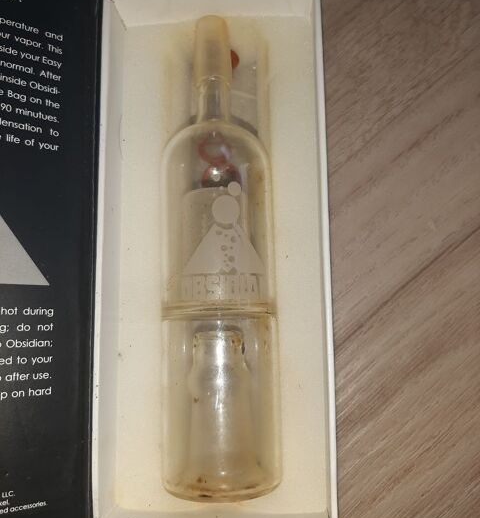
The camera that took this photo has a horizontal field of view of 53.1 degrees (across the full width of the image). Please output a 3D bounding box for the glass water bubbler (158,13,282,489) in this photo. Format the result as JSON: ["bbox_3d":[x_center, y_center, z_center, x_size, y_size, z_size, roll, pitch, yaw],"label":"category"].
[{"bbox_3d":[-0.009,-0.008,0.188,0.044,0.044,0.180,-1,83,-4],"label":"glass water bubbler"}]

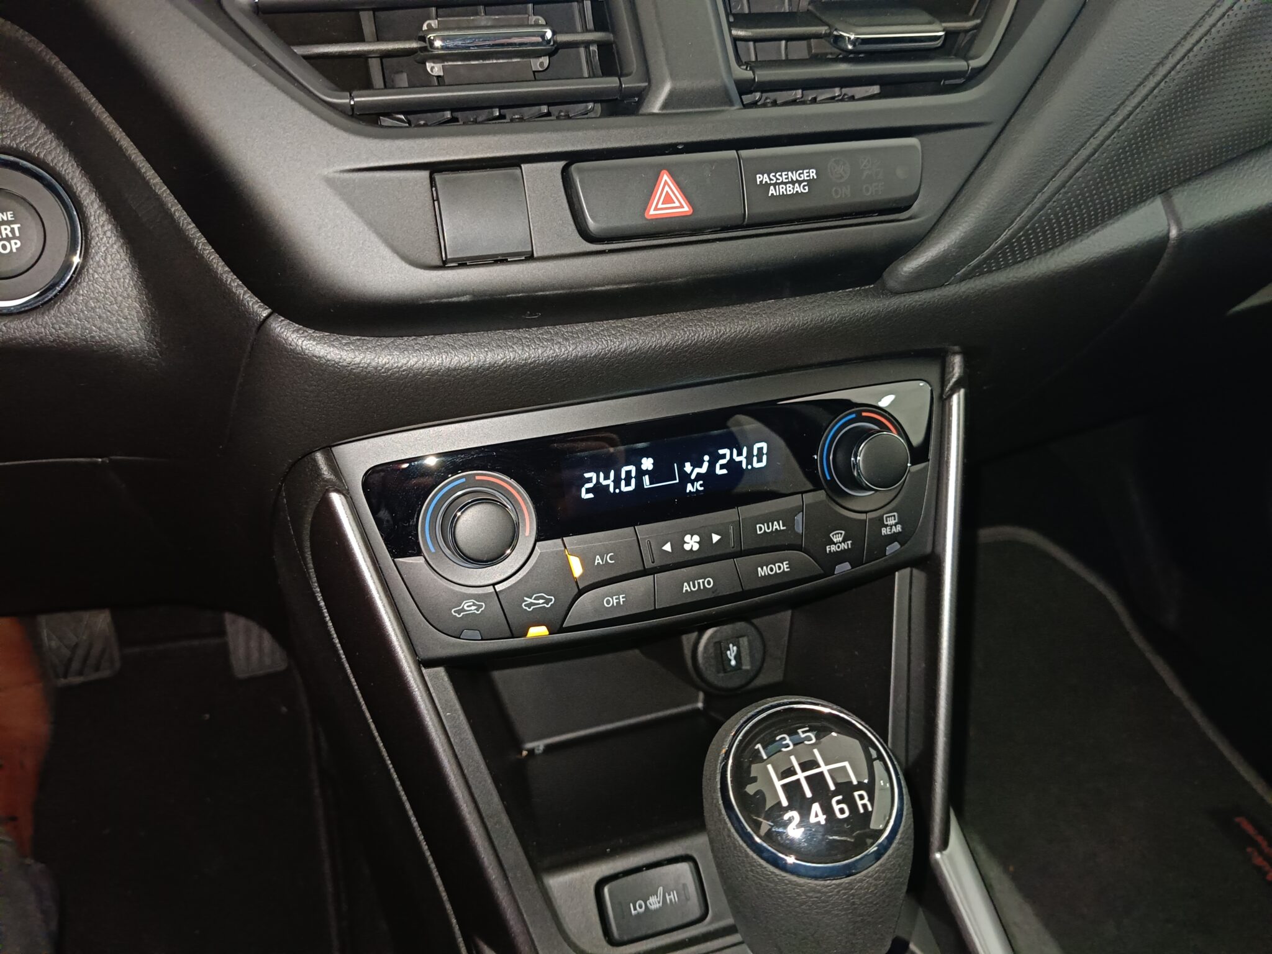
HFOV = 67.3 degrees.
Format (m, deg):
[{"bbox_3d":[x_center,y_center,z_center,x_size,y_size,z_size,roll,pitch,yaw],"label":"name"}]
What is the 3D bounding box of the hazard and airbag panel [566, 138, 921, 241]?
[{"bbox_3d":[0.035,-0.092,0.309,0.118,0.024,0.016,-9,9,-16],"label":"hazard and airbag panel"}]

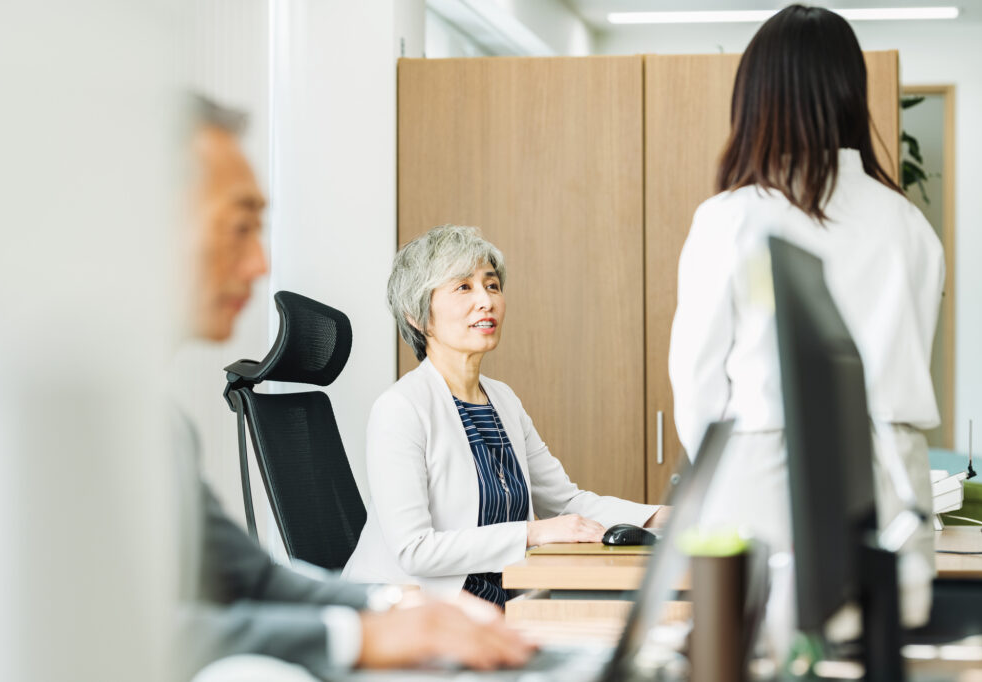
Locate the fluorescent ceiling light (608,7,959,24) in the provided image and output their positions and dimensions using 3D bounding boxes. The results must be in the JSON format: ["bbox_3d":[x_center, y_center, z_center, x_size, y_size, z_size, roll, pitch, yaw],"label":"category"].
[{"bbox_3d":[1.067,-1.192,10.921,1.256,0.050,0.120,0,0,7],"label":"fluorescent ceiling light"}]

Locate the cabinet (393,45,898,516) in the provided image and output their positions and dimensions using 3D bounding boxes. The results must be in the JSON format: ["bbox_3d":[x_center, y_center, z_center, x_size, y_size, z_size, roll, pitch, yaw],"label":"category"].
[{"bbox_3d":[0.336,0.255,6.138,0.999,1.647,0.420,0,0,7],"label":"cabinet"}]

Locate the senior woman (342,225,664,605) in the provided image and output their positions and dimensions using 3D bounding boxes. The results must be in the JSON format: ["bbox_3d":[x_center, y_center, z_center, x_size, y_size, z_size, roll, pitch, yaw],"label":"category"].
[{"bbox_3d":[0.032,0.443,5.249,0.680,1.270,0.500,0,0,38],"label":"senior woman"}]

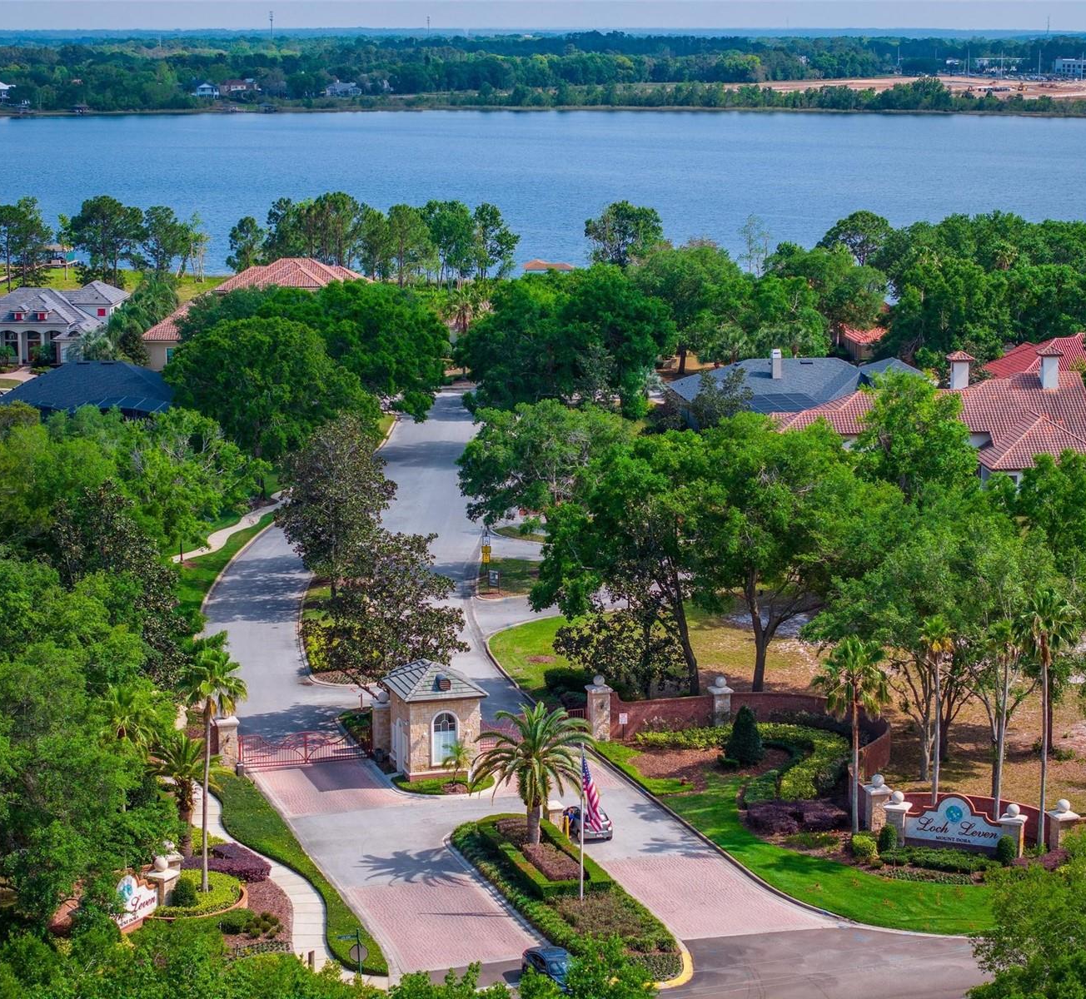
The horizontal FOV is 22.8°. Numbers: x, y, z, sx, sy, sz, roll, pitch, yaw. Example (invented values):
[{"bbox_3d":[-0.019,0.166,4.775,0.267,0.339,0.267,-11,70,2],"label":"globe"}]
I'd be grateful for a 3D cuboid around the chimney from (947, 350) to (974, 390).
[{"bbox_3d":[37.538,-11.500,242.000,2.150,3.600,2.100,0,10,-2],"label":"chimney"}]

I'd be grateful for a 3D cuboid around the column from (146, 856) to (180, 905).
[{"bbox_3d":[-18.414,18.498,130.696,1.150,2.850,1.150,5,11,29],"label":"column"}]

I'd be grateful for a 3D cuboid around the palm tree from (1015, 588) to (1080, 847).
[{"bbox_3d":[26.184,11.339,139.703,3.400,13.840,3.400,2,10,10],"label":"palm tree"}]

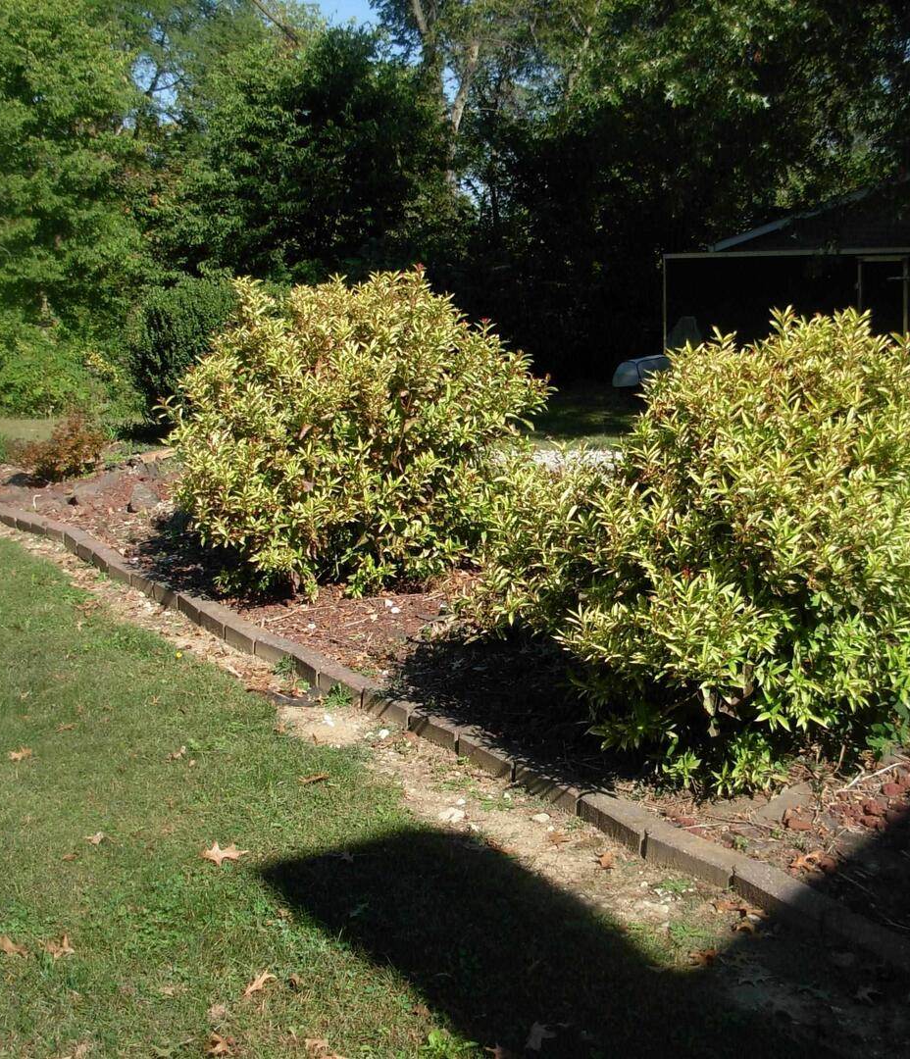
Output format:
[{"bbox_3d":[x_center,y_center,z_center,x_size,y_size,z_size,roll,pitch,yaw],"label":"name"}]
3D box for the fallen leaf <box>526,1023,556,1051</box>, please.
[{"bbox_3d":[0.174,1.028,3.159,0.070,0.020,0.080,-1,9,3],"label":"fallen leaf"}]

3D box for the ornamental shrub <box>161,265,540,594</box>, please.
[{"bbox_3d":[-0.540,-0.574,8.346,1.900,1.570,1.700,-2,9,-4],"label":"ornamental shrub"}]

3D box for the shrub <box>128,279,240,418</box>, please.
[{"bbox_3d":[-2.950,-2.013,18.081,1.800,1.700,1.700,-2,9,-9],"label":"shrub"}]

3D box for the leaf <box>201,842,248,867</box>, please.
[{"bbox_3d":[-0.625,0.882,4.208,0.130,0.025,0.090,-2,9,-9],"label":"leaf"}]

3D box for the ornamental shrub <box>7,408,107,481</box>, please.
[{"bbox_3d":[-3.444,-0.773,13.361,0.820,0.570,0.700,-3,9,-14],"label":"ornamental shrub"}]

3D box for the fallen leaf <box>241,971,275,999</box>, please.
[{"bbox_3d":[-0.434,0.996,3.409,0.060,0.030,0.110,2,9,17],"label":"fallen leaf"}]

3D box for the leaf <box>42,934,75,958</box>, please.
[{"bbox_3d":[-0.930,0.969,3.630,0.075,0.035,0.065,-3,9,-15],"label":"leaf"}]

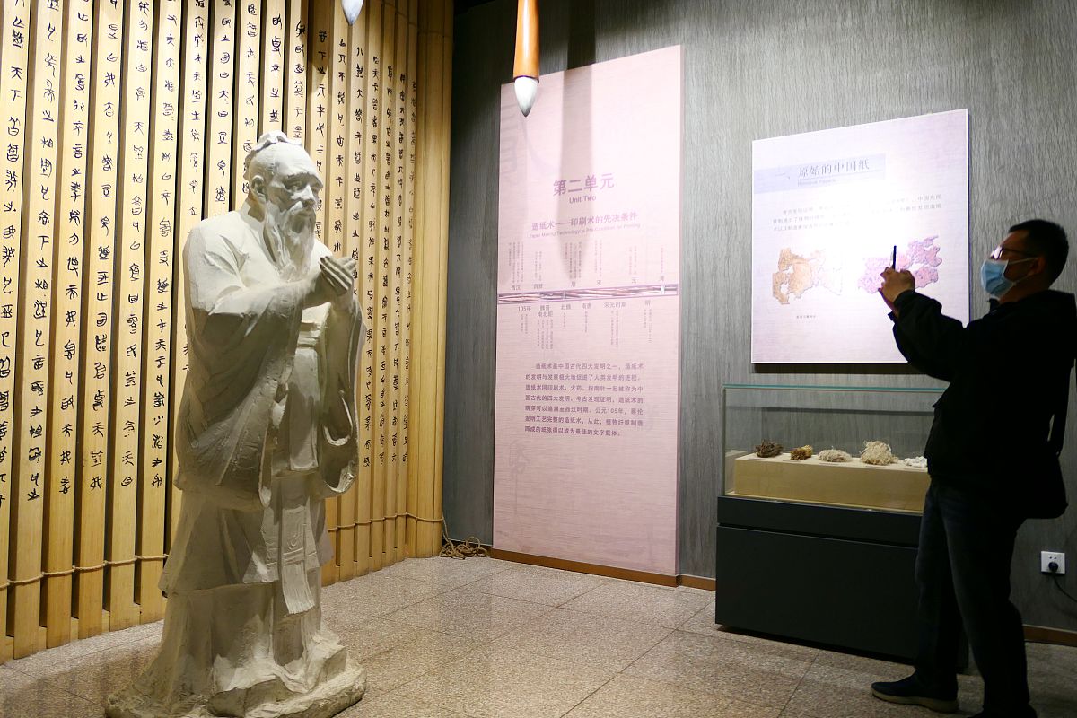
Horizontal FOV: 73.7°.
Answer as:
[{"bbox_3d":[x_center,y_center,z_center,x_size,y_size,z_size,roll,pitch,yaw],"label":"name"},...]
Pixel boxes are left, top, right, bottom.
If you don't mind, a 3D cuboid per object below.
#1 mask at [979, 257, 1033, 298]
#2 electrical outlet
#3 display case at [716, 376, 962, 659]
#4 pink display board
[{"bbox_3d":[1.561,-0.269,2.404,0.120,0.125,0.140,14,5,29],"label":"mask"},{"bbox_3d":[2.296,0.909,3.199,0.086,0.086,0.014,0,-2,29],"label":"electrical outlet"},{"bbox_3d":[1.406,0.697,3.334,0.991,1.131,0.610,0,-2,29],"label":"display case"},{"bbox_3d":[0.277,-0.285,4.354,1.197,2.990,0.058,0,-2,29],"label":"pink display board"}]

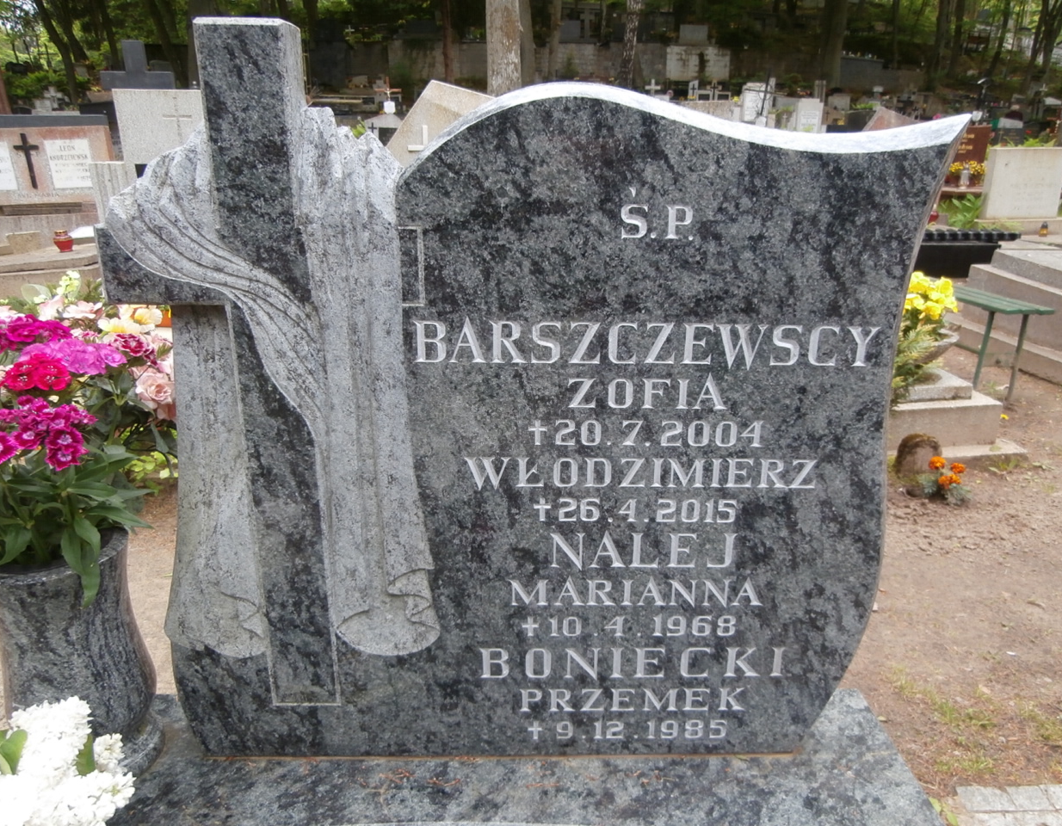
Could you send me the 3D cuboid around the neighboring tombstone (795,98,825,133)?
[{"bbox_3d":[4.621,-4.834,12.600,0.500,0.680,0.180,0,16,0],"label":"neighboring tombstone"}]

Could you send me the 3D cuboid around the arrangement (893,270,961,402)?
[{"bbox_3d":[1.606,-0.326,3.200,0.350,0.500,0.330,0,16,0],"label":"arrangement"}]

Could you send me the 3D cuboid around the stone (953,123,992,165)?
[{"bbox_3d":[5.012,-2.999,8.800,0.620,0.640,0.120,0,16,0],"label":"stone"}]

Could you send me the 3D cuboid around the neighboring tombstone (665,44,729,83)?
[{"bbox_3d":[3.945,-8.224,18.000,1.480,0.760,0.250,0,16,0],"label":"neighboring tombstone"}]

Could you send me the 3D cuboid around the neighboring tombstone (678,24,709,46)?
[{"bbox_3d":[4.270,-9.904,20.000,0.750,0.490,0.180,0,16,0],"label":"neighboring tombstone"}]

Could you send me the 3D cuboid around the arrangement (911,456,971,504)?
[{"bbox_3d":[1.393,0.233,2.600,0.180,0.155,0.150,0,16,0],"label":"arrangement"}]

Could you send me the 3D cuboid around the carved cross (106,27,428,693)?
[{"bbox_3d":[-0.289,-0.021,0.909,0.356,0.796,0.085,-1,15,-2],"label":"carved cross"}]

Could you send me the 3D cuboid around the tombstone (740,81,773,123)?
[{"bbox_3d":[3.786,-5.199,12.800,0.550,0.720,0.170,0,16,0],"label":"tombstone"}]

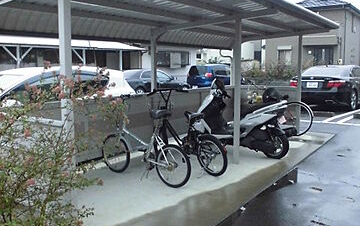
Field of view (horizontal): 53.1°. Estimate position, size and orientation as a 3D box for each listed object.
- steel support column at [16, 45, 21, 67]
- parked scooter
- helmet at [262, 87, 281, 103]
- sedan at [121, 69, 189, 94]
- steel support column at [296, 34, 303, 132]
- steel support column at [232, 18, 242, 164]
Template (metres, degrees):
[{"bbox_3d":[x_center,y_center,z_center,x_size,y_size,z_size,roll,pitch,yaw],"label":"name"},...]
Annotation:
[{"bbox_3d":[-6.941,-1.621,15.579,0.100,2.420,0.100,-6,9,-43],"label":"steel support column"},{"bbox_3d":[0.956,0.073,5.743,1.790,1.150,0.670,5,9,39],"label":"parked scooter"},{"bbox_3d":[1.363,-0.261,5.369,0.265,0.245,0.235,4,8,34],"label":"helmet"},{"bbox_3d":[-1.445,-1.521,18.608,4.650,1.460,1.780,-6,9,-39],"label":"sedan"},{"bbox_3d":[2.442,-0.565,7.389,0.065,2.030,0.065,4,8,34],"label":"steel support column"},{"bbox_3d":[0.798,-0.273,5.025,0.065,2.010,0.065,4,8,34],"label":"steel support column"}]

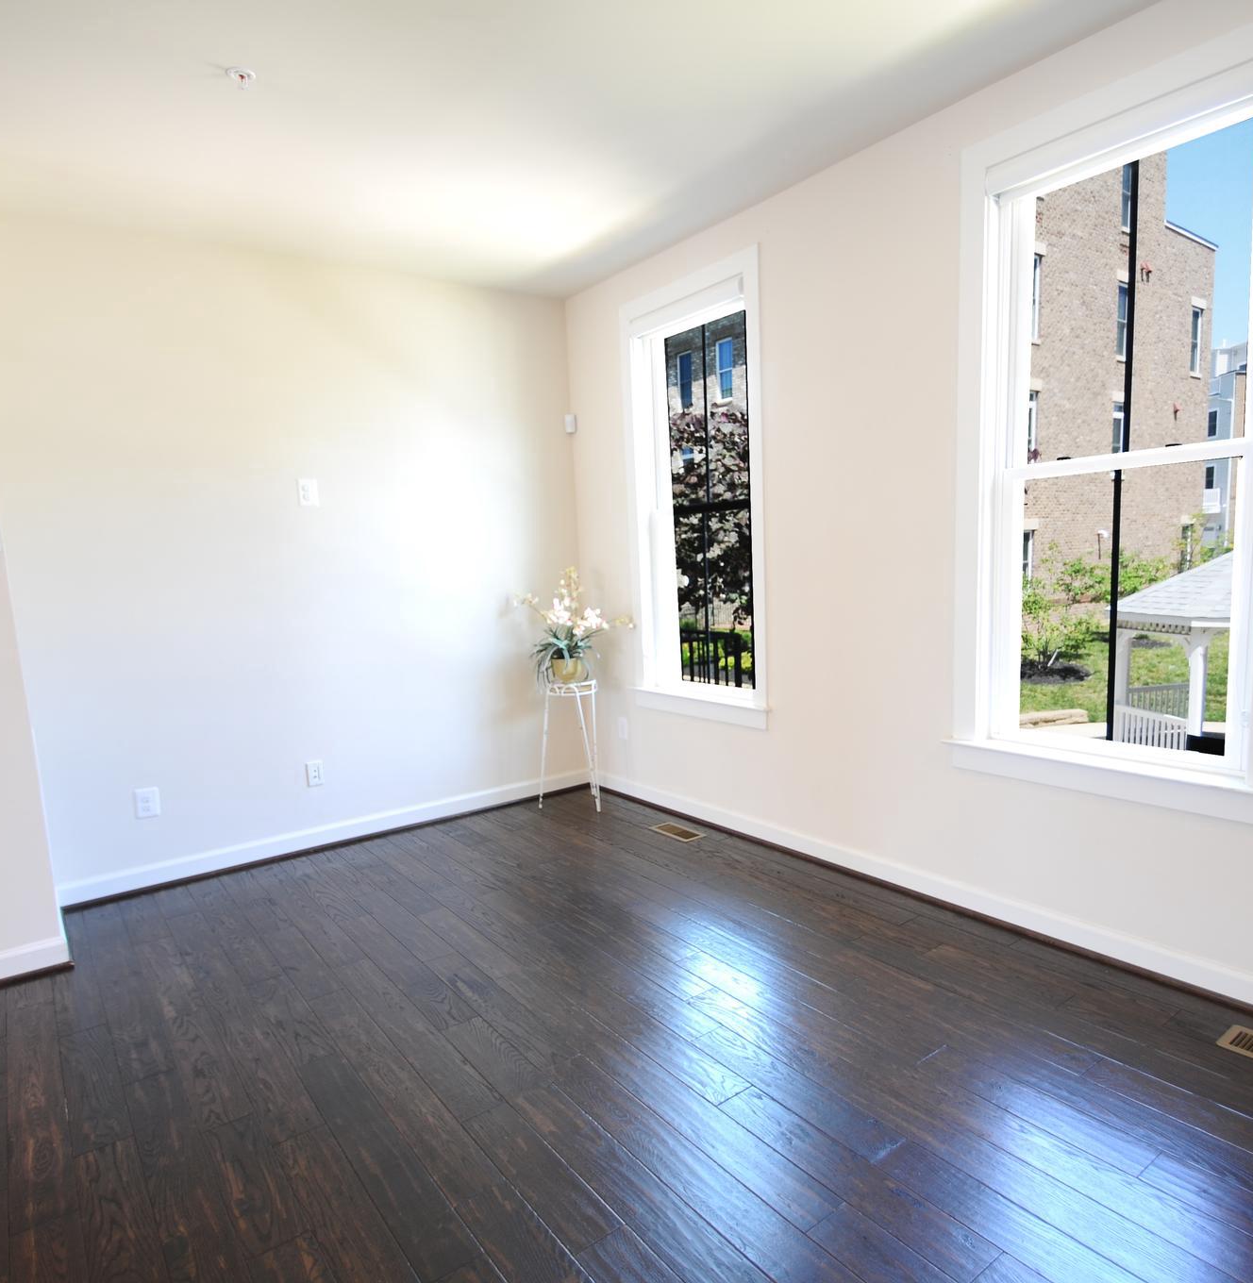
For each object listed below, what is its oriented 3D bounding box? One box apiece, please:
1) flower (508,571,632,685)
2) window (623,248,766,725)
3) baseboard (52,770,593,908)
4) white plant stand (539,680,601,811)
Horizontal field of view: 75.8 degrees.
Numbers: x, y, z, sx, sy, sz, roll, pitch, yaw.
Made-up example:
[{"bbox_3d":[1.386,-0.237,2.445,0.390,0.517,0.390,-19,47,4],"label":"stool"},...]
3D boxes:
[{"bbox_3d":[-0.290,-0.078,4.278,0.630,0.630,0.480,-3,7,-4],"label":"flower"},{"bbox_3d":[0.315,-0.648,3.837,0.100,2.054,0.945,-8,8,-38],"label":"window"},{"bbox_3d":[-1.286,0.922,4.008,2.614,0.092,0.020,-7,8,-34],"label":"baseboard"},{"bbox_3d":[-0.280,0.553,4.348,0.330,0.680,0.310,-3,7,-4],"label":"white plant stand"}]

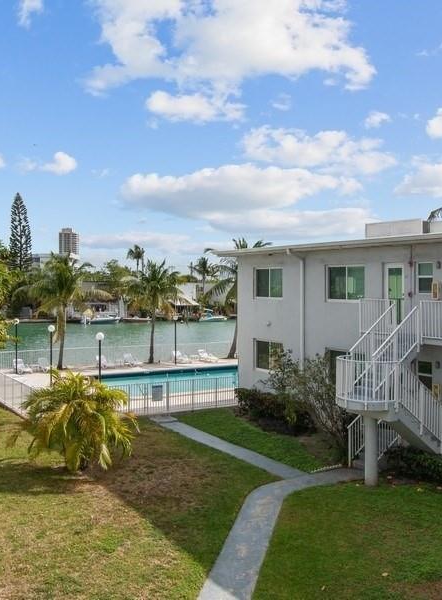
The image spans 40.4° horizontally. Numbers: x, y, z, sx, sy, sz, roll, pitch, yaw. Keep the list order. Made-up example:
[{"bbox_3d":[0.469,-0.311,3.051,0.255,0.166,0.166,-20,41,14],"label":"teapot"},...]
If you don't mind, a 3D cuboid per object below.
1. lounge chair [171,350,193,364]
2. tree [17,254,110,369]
[{"bbox_3d":[-2.514,3.605,38.692,1.550,0.880,0.680,0,1,-31],"label":"lounge chair"},{"bbox_3d":[-9.294,0.768,35.173,5.200,6.629,5.000,0,1,0],"label":"tree"}]

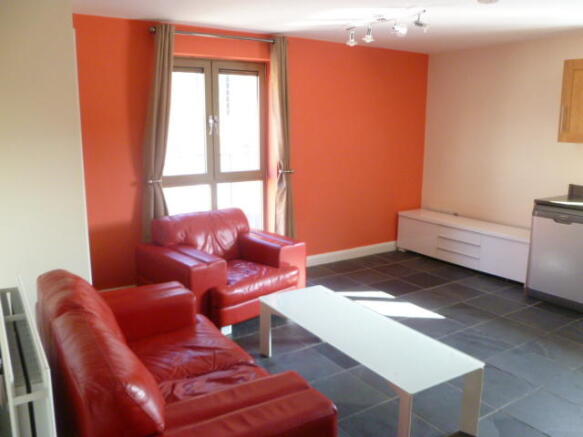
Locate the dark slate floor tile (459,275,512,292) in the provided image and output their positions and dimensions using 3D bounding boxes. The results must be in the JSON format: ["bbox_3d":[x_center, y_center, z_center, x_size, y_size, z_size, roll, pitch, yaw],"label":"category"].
[{"bbox_3d":[1.889,0.649,4.633,0.400,0.013,0.400,-7,13,-31],"label":"dark slate floor tile"}]

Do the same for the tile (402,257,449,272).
[{"bbox_3d":[1.466,0.524,5.307,0.400,0.013,0.400,-7,13,-31],"label":"tile"}]

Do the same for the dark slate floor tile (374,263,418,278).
[{"bbox_3d":[1.122,0.565,5.098,0.400,0.013,0.400,-7,13,-31],"label":"dark slate floor tile"}]

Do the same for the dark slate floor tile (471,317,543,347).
[{"bbox_3d":[1.654,0.865,3.610,0.399,0.012,0.399,-7,13,-31],"label":"dark slate floor tile"}]

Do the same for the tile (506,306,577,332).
[{"bbox_3d":[1.994,0.824,3.816,0.399,0.012,0.399,-7,13,-31],"label":"tile"}]

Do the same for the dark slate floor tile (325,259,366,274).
[{"bbox_3d":[0.565,0.543,5.227,0.400,0.013,0.400,-7,13,-31],"label":"dark slate floor tile"}]

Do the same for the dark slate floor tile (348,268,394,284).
[{"bbox_3d":[0.833,0.616,5.005,0.392,0.012,0.392,-7,12,-31],"label":"dark slate floor tile"}]

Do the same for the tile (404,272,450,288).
[{"bbox_3d":[1.383,0.639,4.875,0.392,0.012,0.392,-7,12,-31],"label":"tile"}]

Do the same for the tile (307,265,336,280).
[{"bbox_3d":[0.268,0.591,5.073,0.399,0.012,0.399,-7,13,-31],"label":"tile"}]

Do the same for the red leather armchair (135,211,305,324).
[{"bbox_3d":[-0.521,0.371,4.089,1.120,0.820,1.020,-9,14,-39],"label":"red leather armchair"}]

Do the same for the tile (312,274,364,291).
[{"bbox_3d":[0.477,0.654,4.739,0.399,0.012,0.399,-7,13,-31],"label":"tile"}]

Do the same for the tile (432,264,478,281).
[{"bbox_3d":[1.677,0.586,4.971,0.400,0.013,0.400,-7,13,-31],"label":"tile"}]

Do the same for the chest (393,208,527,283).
[{"bbox_3d":[2.015,0.289,5.365,0.410,0.490,1.800,-7,12,-31],"label":"chest"}]

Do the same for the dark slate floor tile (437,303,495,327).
[{"bbox_3d":[1.445,0.802,3.944,0.399,0.012,0.399,-7,13,-31],"label":"dark slate floor tile"}]

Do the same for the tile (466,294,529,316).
[{"bbox_3d":[1.811,0.767,4.187,0.392,0.012,0.392,-7,12,-31],"label":"tile"}]

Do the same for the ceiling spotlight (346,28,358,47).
[{"bbox_3d":[0.532,-1.577,4.138,0.100,0.140,0.100,-7,12,-31],"label":"ceiling spotlight"}]

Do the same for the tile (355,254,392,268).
[{"bbox_3d":[0.947,0.509,5.483,0.399,0.012,0.399,-7,13,-31],"label":"tile"}]

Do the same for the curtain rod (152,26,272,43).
[{"bbox_3d":[-0.636,-1.639,4.252,1.289,0.050,0.050,-7,13,-31],"label":"curtain rod"}]

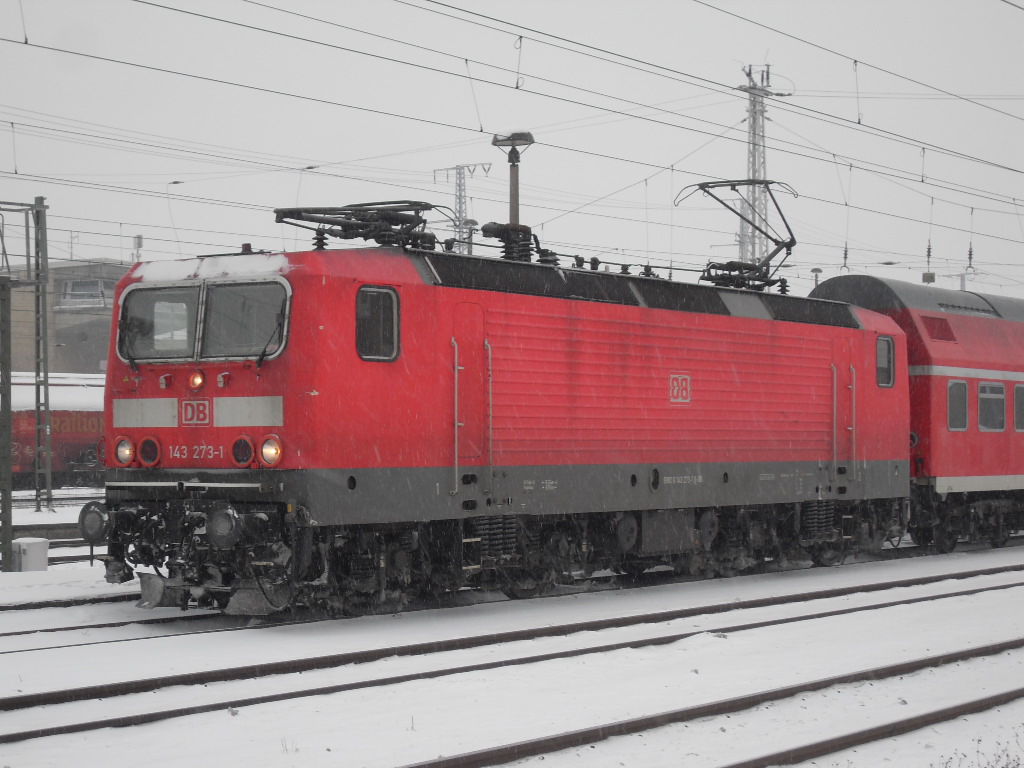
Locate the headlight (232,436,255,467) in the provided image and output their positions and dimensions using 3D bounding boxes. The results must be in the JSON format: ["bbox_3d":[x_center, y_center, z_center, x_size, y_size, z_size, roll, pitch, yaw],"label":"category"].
[{"bbox_3d":[-2.719,0.684,23.691,0.295,0.310,0.110,-1,-2,32],"label":"headlight"}]

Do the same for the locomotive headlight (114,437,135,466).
[{"bbox_3d":[-4.062,0.710,24.529,0.295,0.310,0.110,-1,-2,32],"label":"locomotive headlight"}]

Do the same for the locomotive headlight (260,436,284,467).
[{"bbox_3d":[-2.417,0.674,23.502,0.295,0.310,0.110,-1,-2,32],"label":"locomotive headlight"}]

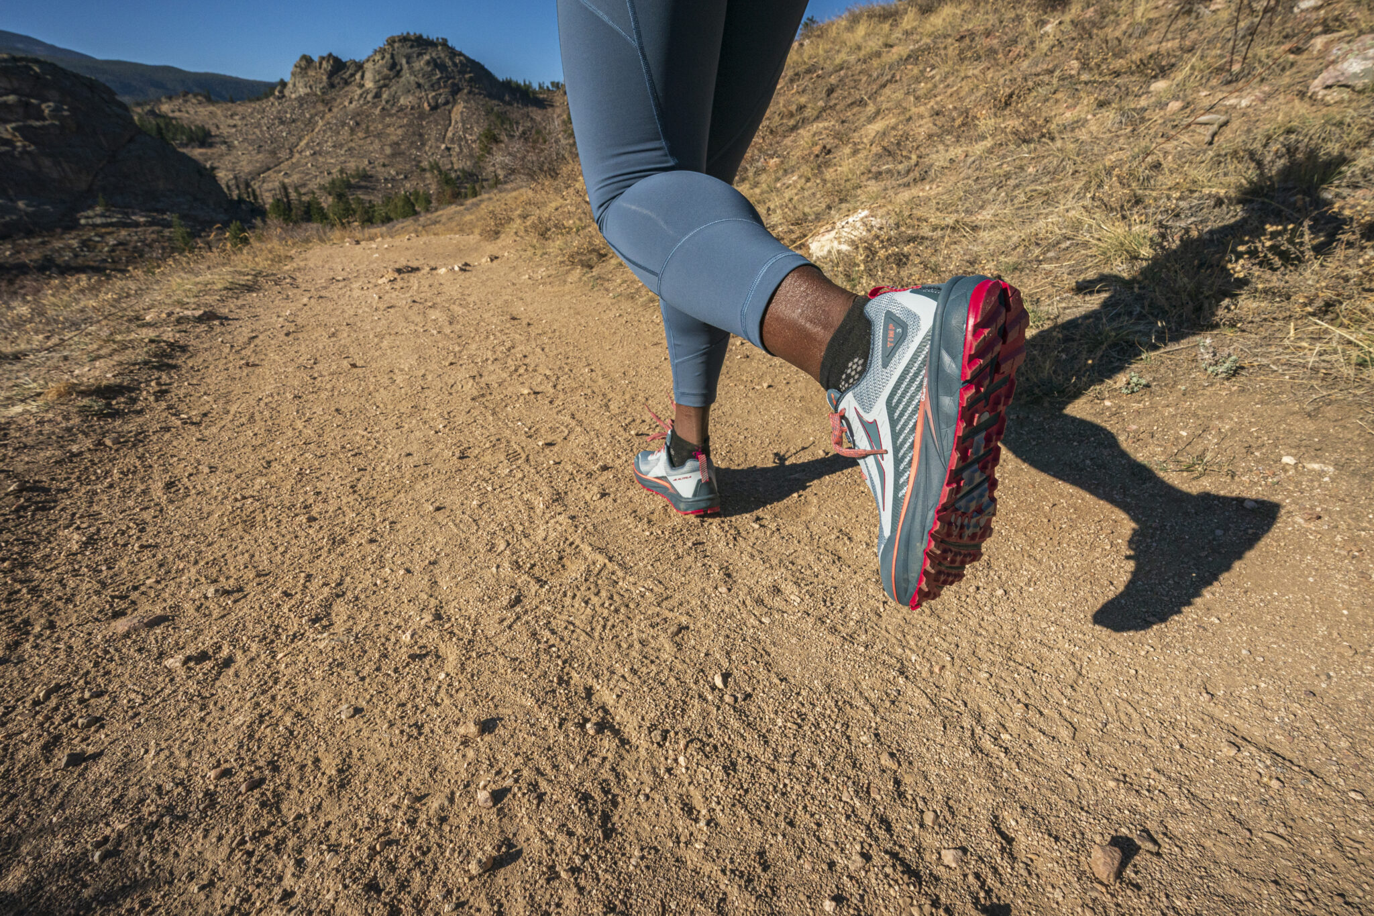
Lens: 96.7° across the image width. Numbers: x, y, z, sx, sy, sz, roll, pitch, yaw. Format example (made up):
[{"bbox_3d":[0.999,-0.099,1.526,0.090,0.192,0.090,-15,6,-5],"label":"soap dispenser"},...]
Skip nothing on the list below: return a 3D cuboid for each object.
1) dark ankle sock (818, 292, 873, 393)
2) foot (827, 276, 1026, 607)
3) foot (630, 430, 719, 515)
[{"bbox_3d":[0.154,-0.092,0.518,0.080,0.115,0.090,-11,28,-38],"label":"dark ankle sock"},{"bbox_3d":[0.177,-0.010,0.511,0.105,0.275,0.132,-12,23,-40],"label":"foot"},{"bbox_3d":[-0.028,0.004,1.160,0.105,0.130,0.275,-16,24,-25],"label":"foot"}]

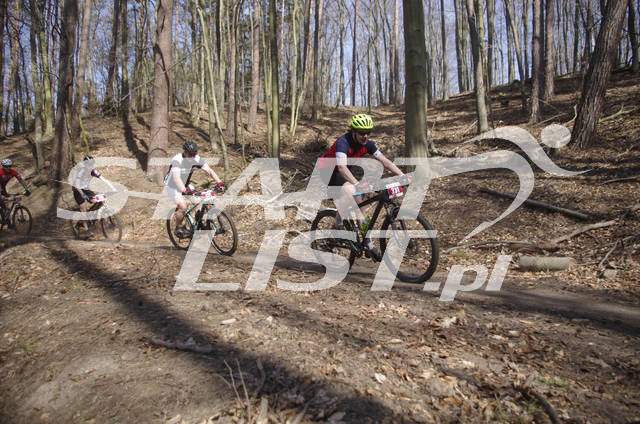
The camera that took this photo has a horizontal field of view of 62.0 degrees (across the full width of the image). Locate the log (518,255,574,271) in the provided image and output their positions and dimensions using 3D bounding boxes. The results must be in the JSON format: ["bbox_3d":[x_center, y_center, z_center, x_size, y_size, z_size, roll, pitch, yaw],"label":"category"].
[{"bbox_3d":[2.484,0.568,5.850,0.570,0.165,0.170,0,0,15],"label":"log"}]

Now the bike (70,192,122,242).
[{"bbox_3d":[-4.726,0.153,11.193,1.868,1.040,0.720,-1,8,36],"label":"bike"}]

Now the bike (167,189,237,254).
[{"bbox_3d":[-1.905,0.155,8.405,1.870,1.040,0.720,1,13,42],"label":"bike"}]

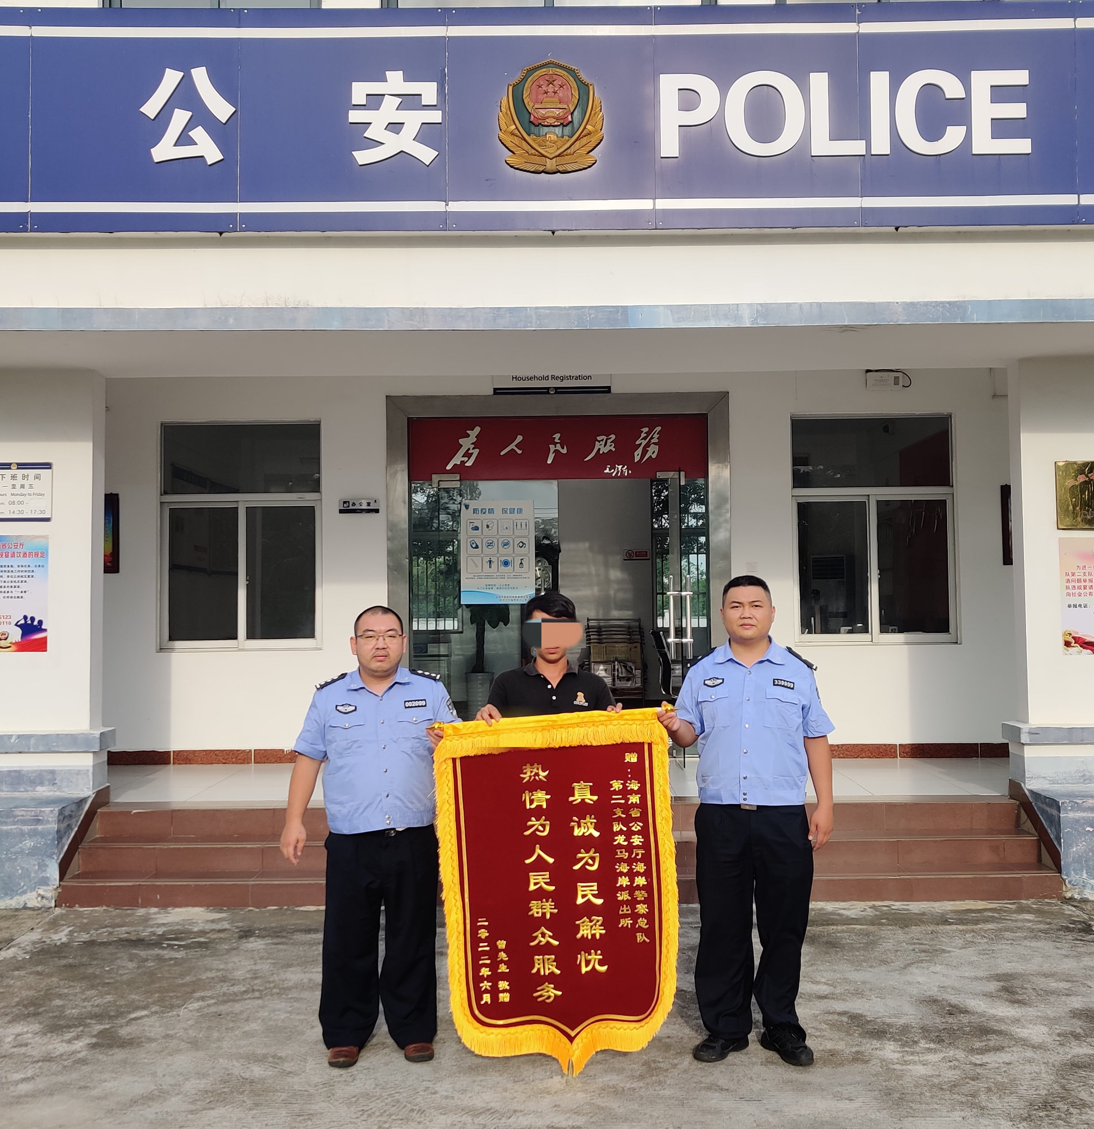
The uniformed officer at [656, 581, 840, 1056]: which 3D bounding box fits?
[{"bbox_3d":[0.719,0.900,4.263,0.630,1.720,0.420,-1,-3,0],"label":"uniformed officer"}]

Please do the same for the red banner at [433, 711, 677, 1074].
[{"bbox_3d":[0.035,1.124,4.051,0.840,1.250,0.090,-2,-3,0],"label":"red banner"}]

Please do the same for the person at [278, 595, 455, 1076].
[{"bbox_3d":[-0.648,0.959,4.259,0.620,1.620,0.400,-1,-3,0],"label":"person"}]

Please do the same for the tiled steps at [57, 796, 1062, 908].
[{"bbox_3d":[0.069,1.636,6.780,5.430,0.440,0.870,-1,-3,0],"label":"tiled steps"}]

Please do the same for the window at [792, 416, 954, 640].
[{"bbox_3d":[2.486,-0.265,8.926,1.250,1.730,0.120,-1,-3,0],"label":"window"}]

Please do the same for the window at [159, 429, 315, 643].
[{"bbox_3d":[-2.319,-0.216,8.917,1.220,1.720,0.120,-1,-3,0],"label":"window"}]

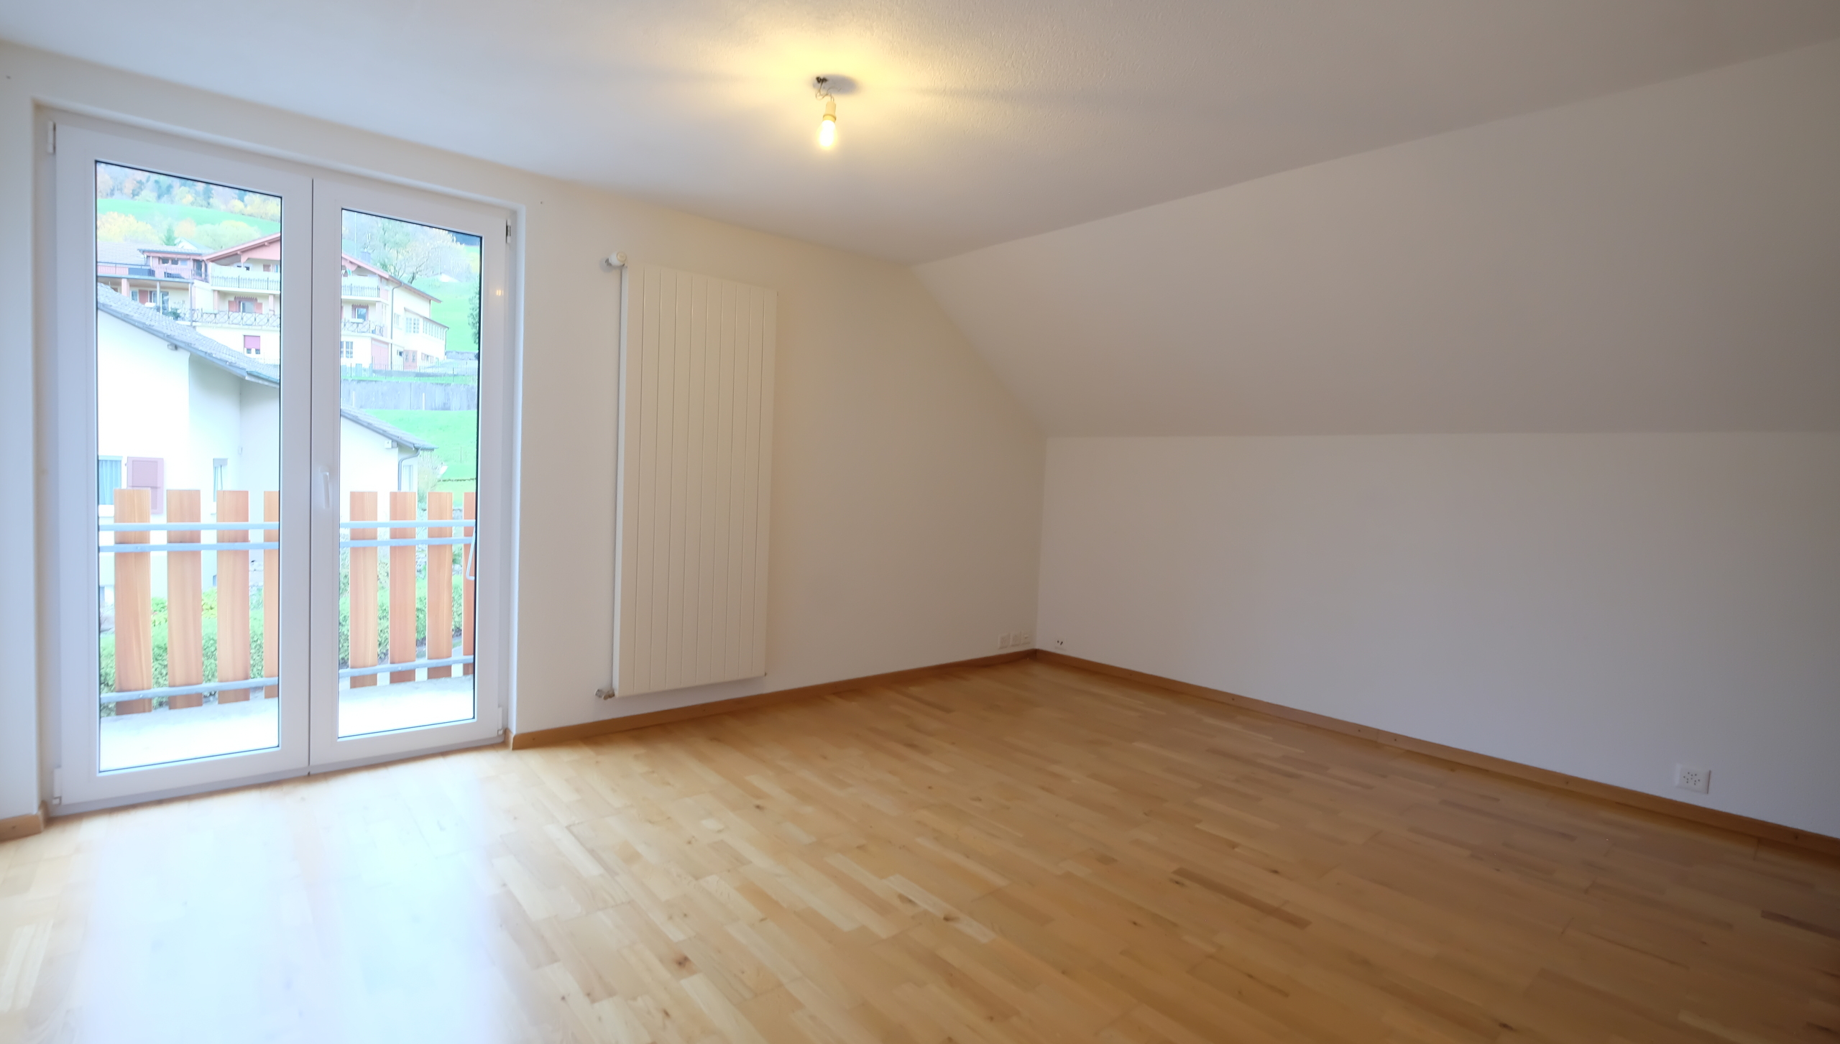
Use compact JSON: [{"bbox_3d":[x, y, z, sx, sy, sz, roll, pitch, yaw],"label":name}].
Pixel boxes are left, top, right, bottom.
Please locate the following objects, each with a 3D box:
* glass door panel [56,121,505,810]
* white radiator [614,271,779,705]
[{"bbox_3d":[-2.141,-0.151,2.873,1.240,2.070,0.080,0,4,-42],"label":"glass door panel"},{"bbox_3d":[-0.986,-0.165,3.627,0.710,1.790,0.085,0,4,-42],"label":"white radiator"}]

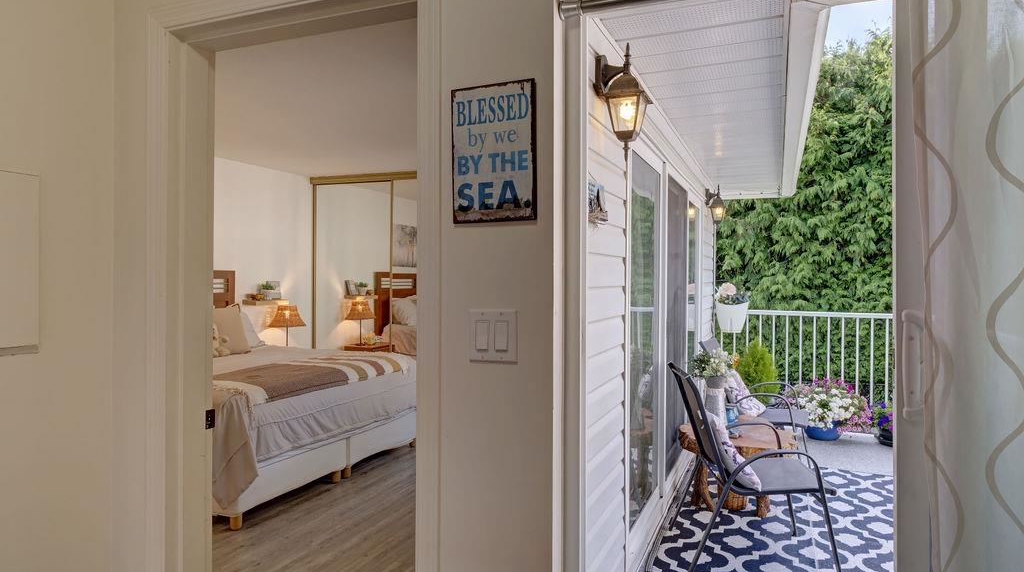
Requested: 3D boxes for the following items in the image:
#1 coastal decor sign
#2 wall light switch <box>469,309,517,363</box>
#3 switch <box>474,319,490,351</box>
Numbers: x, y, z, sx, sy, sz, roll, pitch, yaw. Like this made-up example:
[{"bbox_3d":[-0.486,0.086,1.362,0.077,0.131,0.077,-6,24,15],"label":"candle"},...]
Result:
[{"bbox_3d":[-0.039,-0.293,1.444,0.199,0.304,0.014,-1,-1,22],"label":"coastal decor sign"},{"bbox_3d":[-0.041,0.111,1.445,0.115,0.115,0.010,0,0,22],"label":"wall light switch"},{"bbox_3d":[-0.065,0.111,1.453,0.035,0.068,0.010,0,0,22],"label":"switch"}]

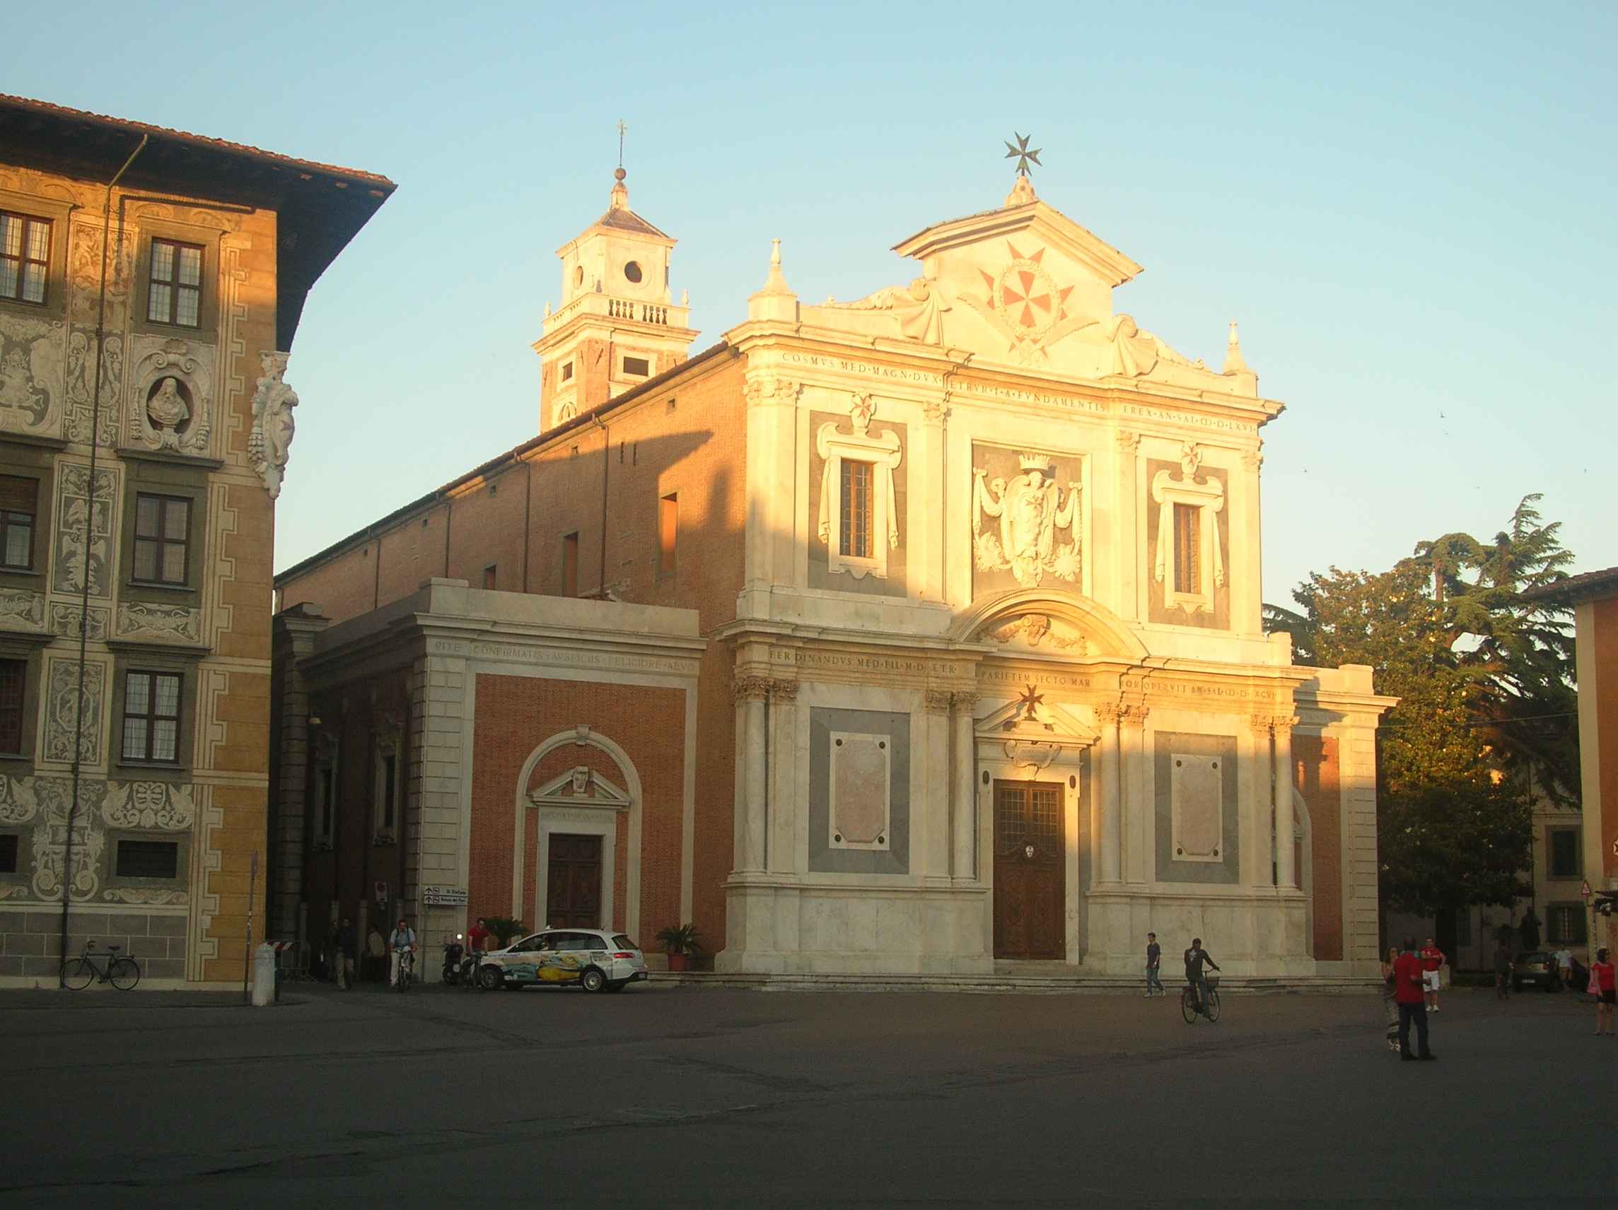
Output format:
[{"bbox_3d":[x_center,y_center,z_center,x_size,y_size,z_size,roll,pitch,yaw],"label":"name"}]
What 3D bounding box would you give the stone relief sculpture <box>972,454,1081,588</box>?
[{"bbox_3d":[6.646,-2.575,67.600,3.963,4.135,0.500,5,-10,-28],"label":"stone relief sculpture"}]

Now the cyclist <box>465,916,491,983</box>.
[{"bbox_3d":[-8.424,8.884,57.334,0.550,1.757,0.650,5,-10,-25],"label":"cyclist"}]

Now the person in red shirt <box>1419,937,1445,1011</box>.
[{"bbox_3d":[14.802,8.798,53.332,0.620,1.735,0.400,-1,-9,12],"label":"person in red shirt"}]

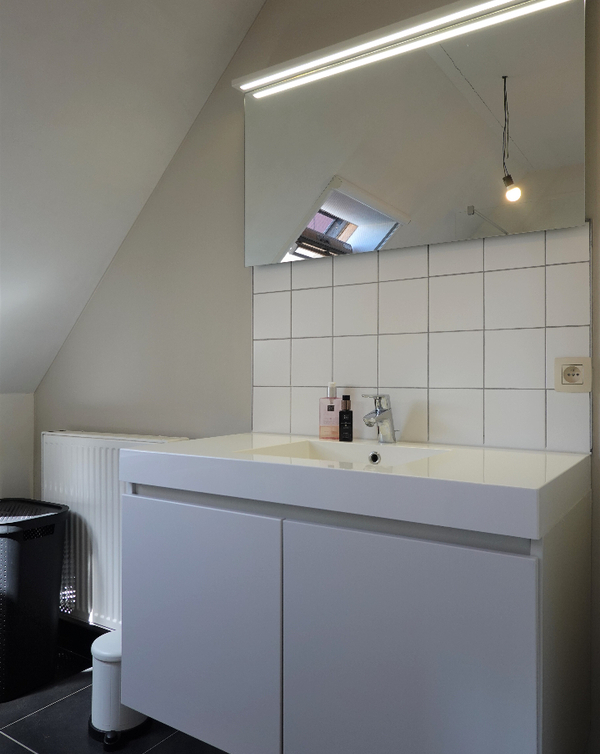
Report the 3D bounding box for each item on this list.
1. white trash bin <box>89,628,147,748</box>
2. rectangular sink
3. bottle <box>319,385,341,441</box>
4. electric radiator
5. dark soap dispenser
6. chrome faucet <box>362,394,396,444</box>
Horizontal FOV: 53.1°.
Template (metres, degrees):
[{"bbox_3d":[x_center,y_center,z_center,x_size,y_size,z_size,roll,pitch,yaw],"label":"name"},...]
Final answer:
[{"bbox_3d":[-0.558,0.955,1.864,0.190,0.267,0.228,0,0,-4],"label":"white trash bin"},{"bbox_3d":[0.106,0.230,1.452,0.435,0.100,0.345,0,0,34],"label":"rectangular sink"},{"bbox_3d":[0.092,0.099,1.750,0.060,0.164,0.036,0,0,16],"label":"bottle"},{"bbox_3d":[-0.702,0.566,2.226,0.700,0.695,0.105,0,0,34],"label":"electric radiator"},{"bbox_3d":[0.131,0.116,1.691,0.035,0.131,0.033,0,0,13],"label":"dark soap dispenser"},{"bbox_3d":[0.214,0.115,1.606,0.047,0.132,0.143,0,0,34],"label":"chrome faucet"}]

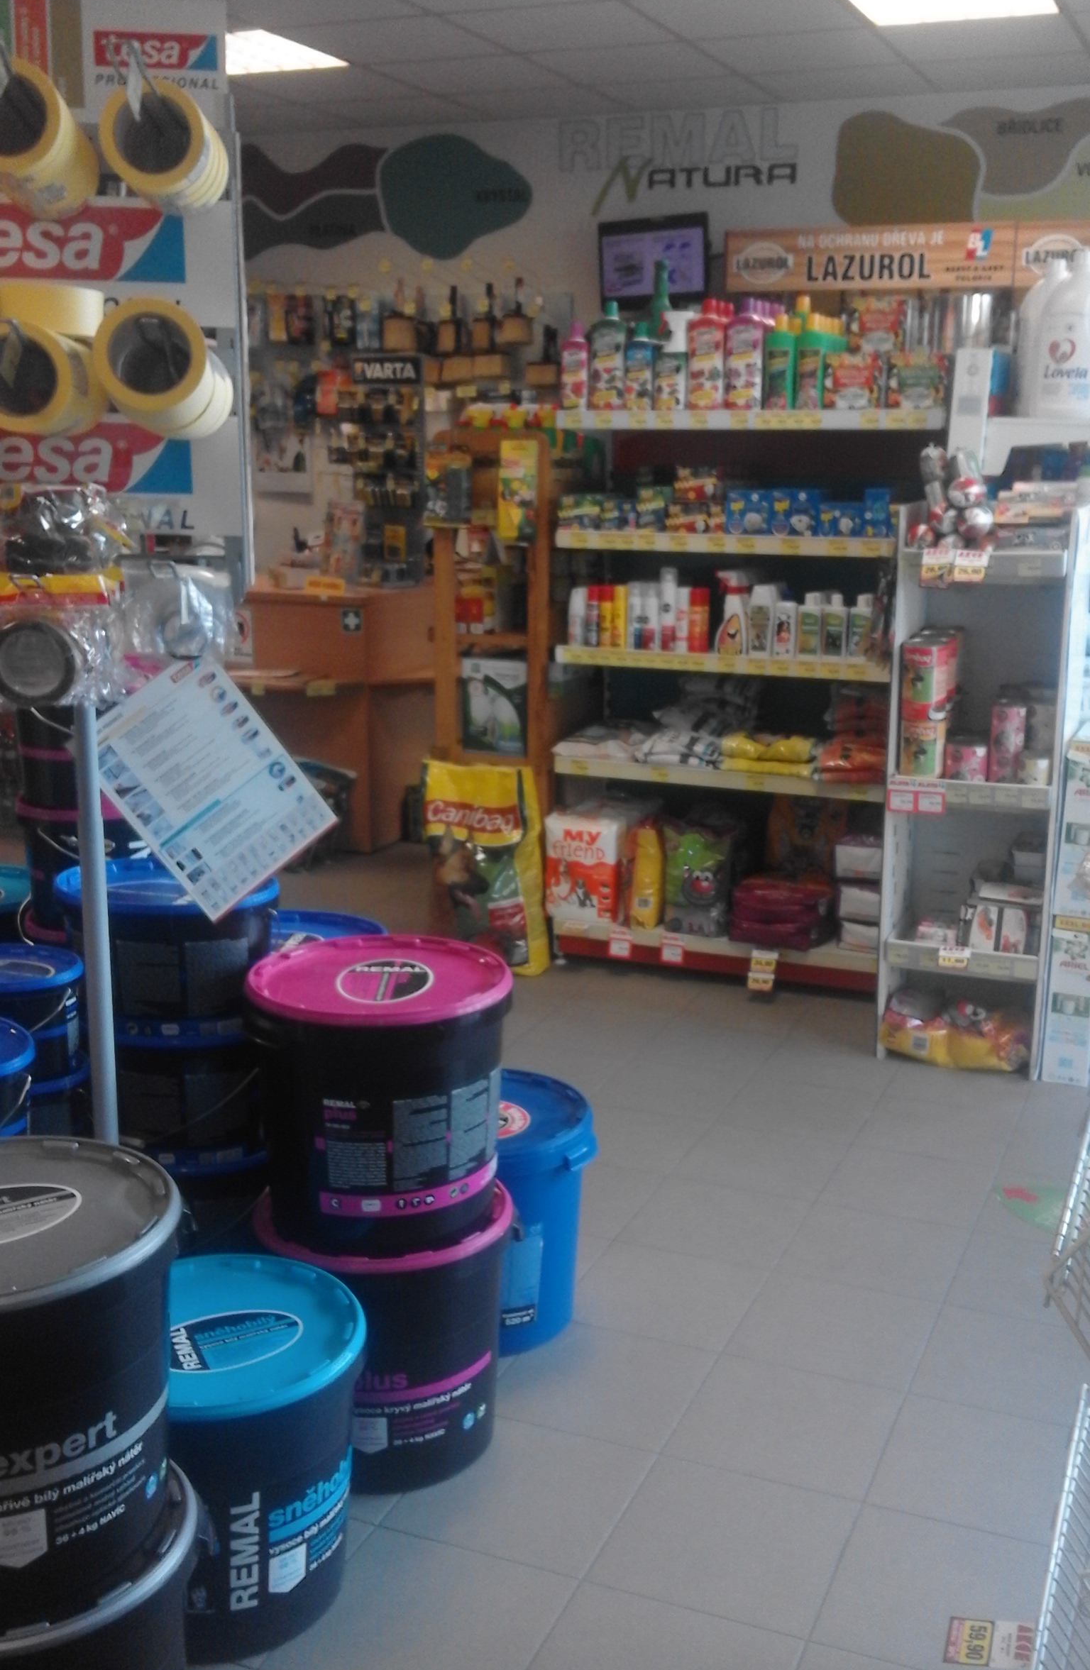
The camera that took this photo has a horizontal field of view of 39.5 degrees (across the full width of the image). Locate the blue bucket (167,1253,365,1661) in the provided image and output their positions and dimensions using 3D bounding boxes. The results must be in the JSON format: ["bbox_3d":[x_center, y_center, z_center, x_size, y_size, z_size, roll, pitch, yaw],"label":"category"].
[{"bbox_3d":[-0.413,0.787,1.927,0.373,0.353,0.373,0,13,0],"label":"blue bucket"}]

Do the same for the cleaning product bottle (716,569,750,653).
[{"bbox_3d":[0.479,-0.566,3.904,0.080,0.211,0.050,4,15,12],"label":"cleaning product bottle"}]

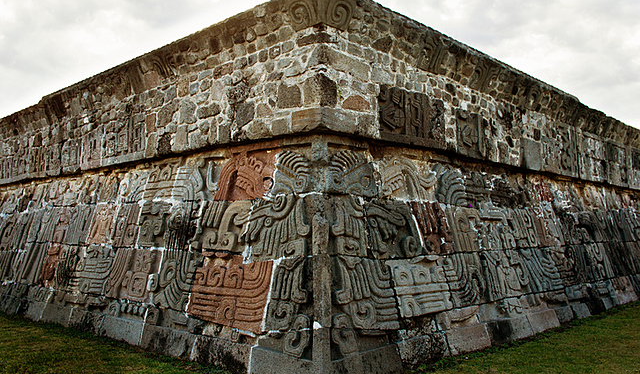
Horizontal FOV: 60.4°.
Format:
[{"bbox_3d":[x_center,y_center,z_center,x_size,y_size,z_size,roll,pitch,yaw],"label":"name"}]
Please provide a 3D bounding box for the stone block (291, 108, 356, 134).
[{"bbox_3d":[0.047,-0.781,6.799,0.493,0.224,0.631,-5,-7,44],"label":"stone block"}]

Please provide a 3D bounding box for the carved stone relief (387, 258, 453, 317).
[{"bbox_3d":[1.219,1.316,7.234,0.280,0.719,1.220,-23,-19,40],"label":"carved stone relief"}]

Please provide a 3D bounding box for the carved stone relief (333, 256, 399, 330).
[{"bbox_3d":[0.413,1.260,6.386,0.280,0.851,1.101,-23,-19,40],"label":"carved stone relief"}]

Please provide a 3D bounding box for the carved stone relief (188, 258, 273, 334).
[{"bbox_3d":[-1.050,1.341,6.967,1.502,0.825,0.280,-5,-21,44],"label":"carved stone relief"}]

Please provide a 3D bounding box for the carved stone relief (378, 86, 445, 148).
[{"bbox_3d":[1.258,-0.974,7.910,0.250,0.746,1.621,-5,-7,44],"label":"carved stone relief"}]

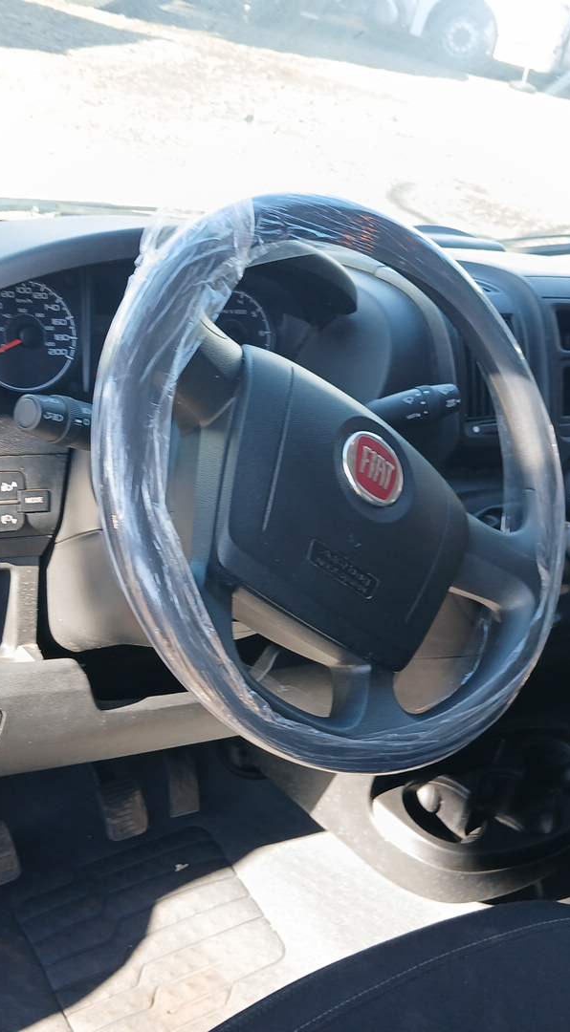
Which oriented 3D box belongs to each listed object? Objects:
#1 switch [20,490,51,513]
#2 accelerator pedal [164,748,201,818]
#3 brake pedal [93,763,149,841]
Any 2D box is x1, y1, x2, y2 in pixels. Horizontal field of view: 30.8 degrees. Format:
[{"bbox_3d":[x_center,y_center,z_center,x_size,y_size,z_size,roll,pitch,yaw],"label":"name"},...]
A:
[{"bbox_3d":[-0.197,-0.012,0.808,0.027,0.018,0.010,-8,17,-38],"label":"switch"},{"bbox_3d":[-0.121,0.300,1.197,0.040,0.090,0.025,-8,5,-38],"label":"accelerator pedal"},{"bbox_3d":[-0.180,0.316,1.118,0.051,0.025,0.066,-8,77,-38],"label":"brake pedal"}]

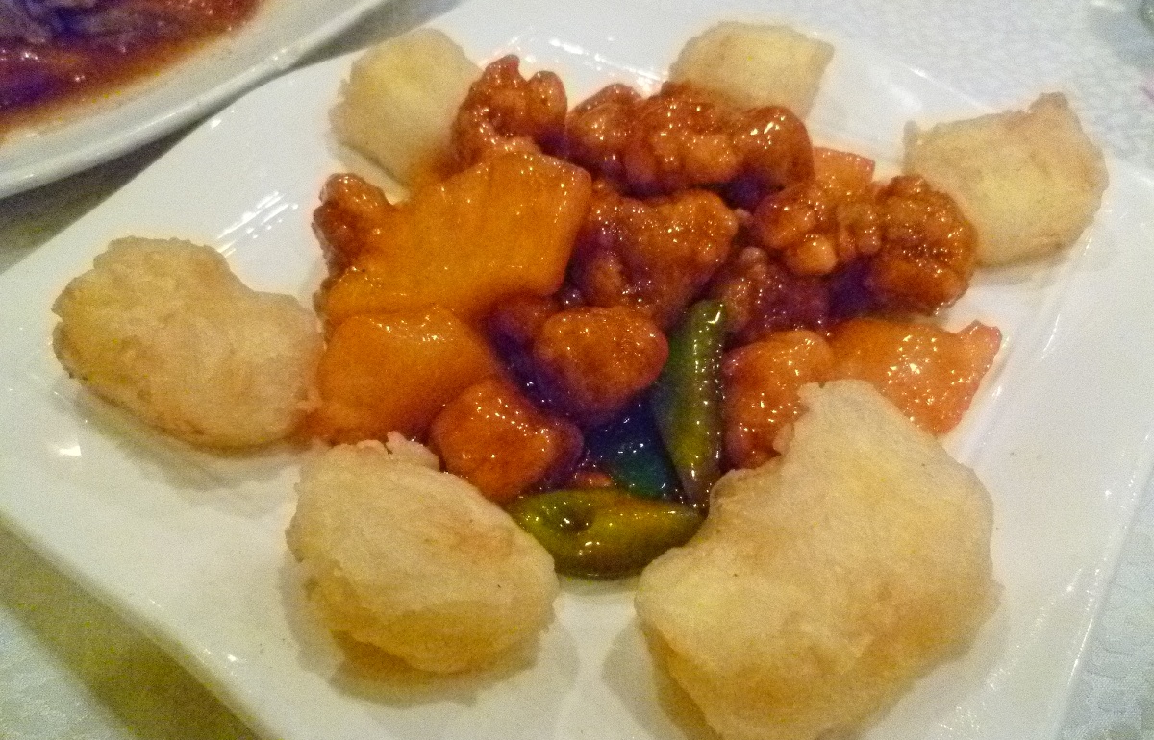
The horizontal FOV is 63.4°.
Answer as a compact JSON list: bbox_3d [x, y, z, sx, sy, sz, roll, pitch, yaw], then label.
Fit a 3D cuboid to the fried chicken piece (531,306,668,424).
[{"bbox_3d":[0.006,-0.001,0.260,0.039,0.031,0.030,1,53,-1],"label":"fried chicken piece"}]

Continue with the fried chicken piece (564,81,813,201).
[{"bbox_3d":[0.037,-0.077,0.317,0.084,0.034,0.033,9,53,5],"label":"fried chicken piece"}]

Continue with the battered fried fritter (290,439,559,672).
[{"bbox_3d":[-0.037,0.043,0.224,0.069,0.031,0.048,28,57,18],"label":"battered fried fritter"}]

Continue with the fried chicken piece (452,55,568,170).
[{"bbox_3d":[-0.022,-0.086,0.323,0.040,0.036,0.046,1,53,-1],"label":"fried chicken piece"}]

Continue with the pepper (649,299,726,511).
[{"bbox_3d":[0.031,0.008,0.261,0.017,0.025,0.067,-1,53,-3],"label":"pepper"}]

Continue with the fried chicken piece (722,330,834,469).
[{"bbox_3d":[0.057,0.009,0.257,0.028,0.032,0.038,26,56,16],"label":"fried chicken piece"}]

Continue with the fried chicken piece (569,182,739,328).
[{"bbox_3d":[0.023,-0.034,0.285,0.048,0.034,0.043,-15,55,-13],"label":"fried chicken piece"}]

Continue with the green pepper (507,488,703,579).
[{"bbox_3d":[0.007,0.042,0.238,0.053,0.021,0.021,1,53,-1],"label":"green pepper"}]

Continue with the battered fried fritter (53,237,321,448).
[{"bbox_3d":[-0.107,-0.009,0.259,0.077,0.029,0.051,26,56,16],"label":"battered fried fritter"}]

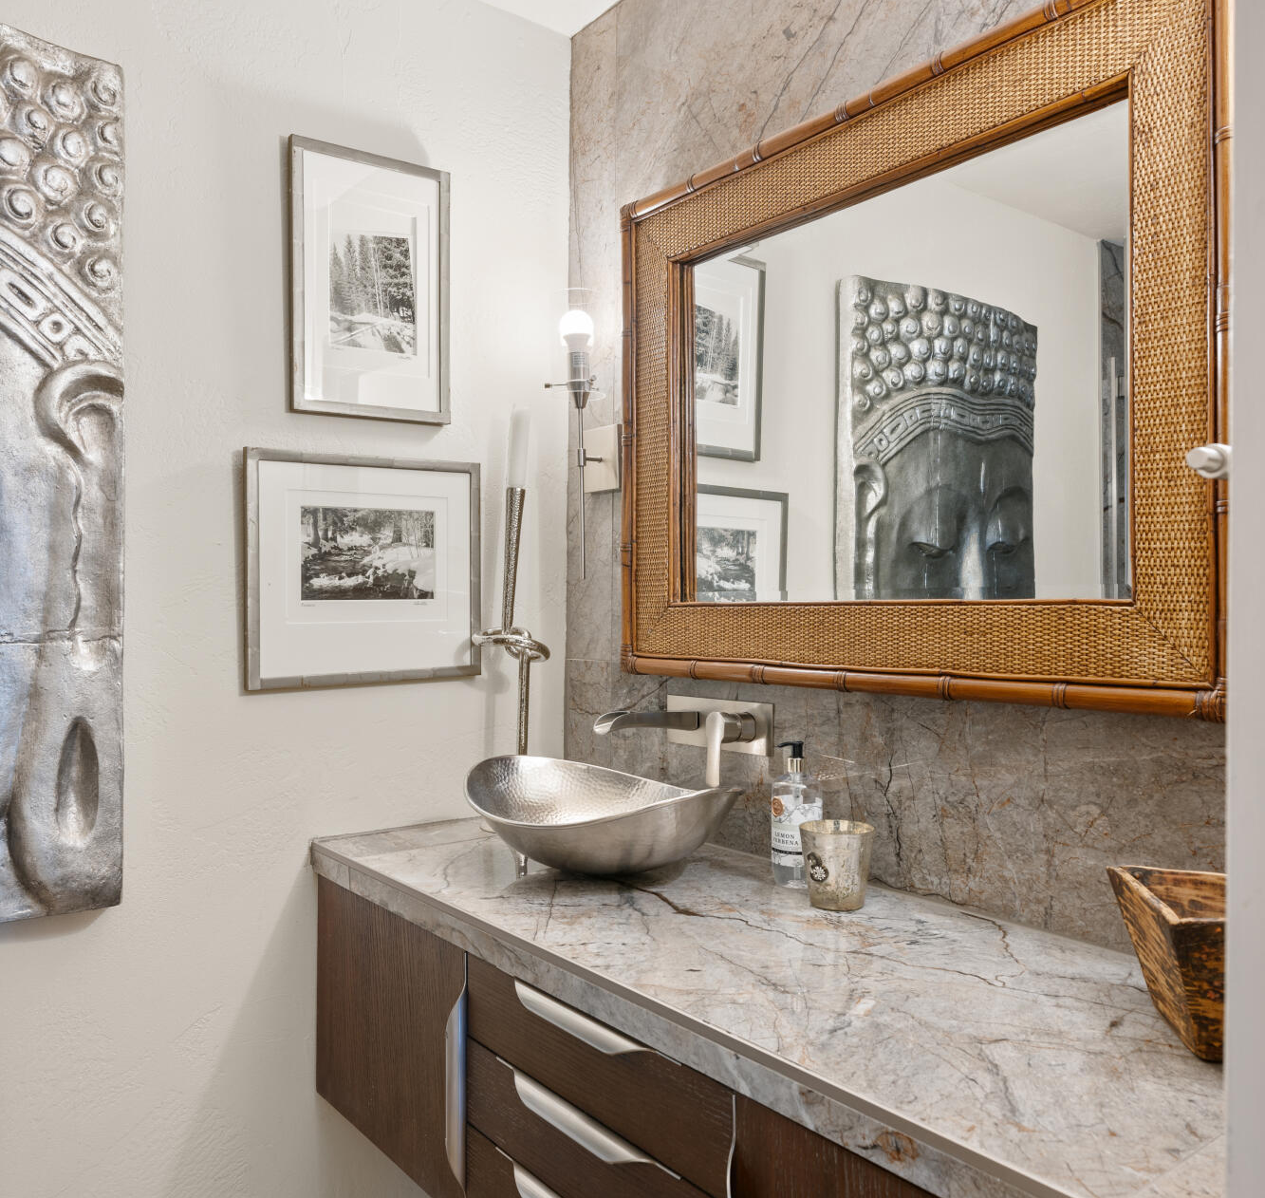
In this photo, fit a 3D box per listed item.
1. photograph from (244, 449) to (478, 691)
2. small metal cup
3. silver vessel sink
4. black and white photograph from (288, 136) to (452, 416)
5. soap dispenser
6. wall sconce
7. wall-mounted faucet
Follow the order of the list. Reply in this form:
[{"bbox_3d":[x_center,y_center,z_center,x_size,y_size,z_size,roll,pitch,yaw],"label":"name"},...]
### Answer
[{"bbox_3d":[-0.441,-0.049,1.771,0.410,0.380,0.021,0,0,-38],"label":"photograph"},{"bbox_3d":[0.264,0.344,1.354,0.094,0.100,0.094,0,0,0],"label":"small metal cup"},{"bbox_3d":[-0.041,0.322,1.558,0.350,0.146,0.480,0,0,-44],"label":"silver vessel sink"},{"bbox_3d":[-0.437,-0.524,1.778,0.277,0.438,0.021,0,0,-38],"label":"black and white photograph"},{"bbox_3d":[0.227,0.296,1.468,0.071,0.196,0.069,0,0,0],"label":"soap dispenser"},{"bbox_3d":[-0.083,-0.292,1.885,0.120,0.500,0.100,0,0,-38],"label":"wall sconce"},{"bbox_3d":[0.059,0.225,1.622,0.207,0.122,0.230,0,0,-38],"label":"wall-mounted faucet"}]

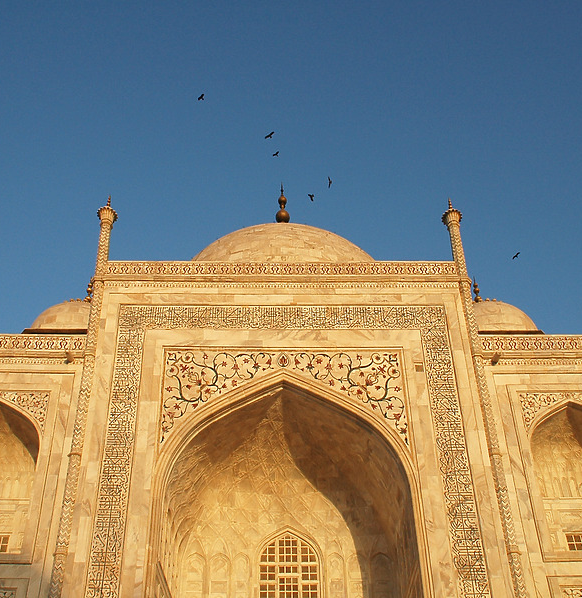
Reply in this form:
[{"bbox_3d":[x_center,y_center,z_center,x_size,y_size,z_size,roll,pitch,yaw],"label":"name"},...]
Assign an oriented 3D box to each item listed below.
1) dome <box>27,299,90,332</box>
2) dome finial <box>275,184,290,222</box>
[{"bbox_3d":[-17.507,2.958,55.215,7.600,5.600,7.600,0,-35,-1],"label":"dome"},{"bbox_3d":[-1.073,-11.948,86.169,1.800,8.000,1.800,0,-35,-1],"label":"dome finial"}]

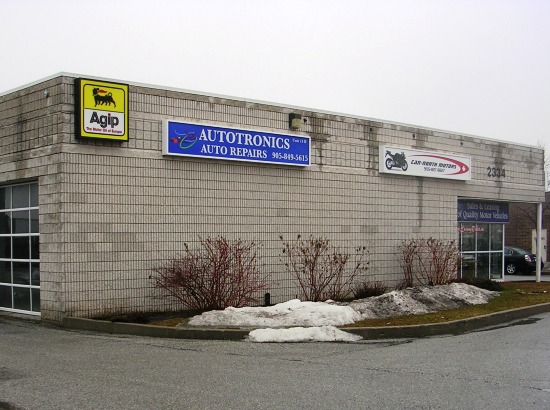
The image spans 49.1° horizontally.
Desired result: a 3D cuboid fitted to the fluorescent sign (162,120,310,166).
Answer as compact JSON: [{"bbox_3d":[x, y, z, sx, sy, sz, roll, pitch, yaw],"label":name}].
[{"bbox_3d":[-0.786,-1.429,14.594,4.119,0.758,0.220,2,-4,-36],"label":"fluorescent sign"}]

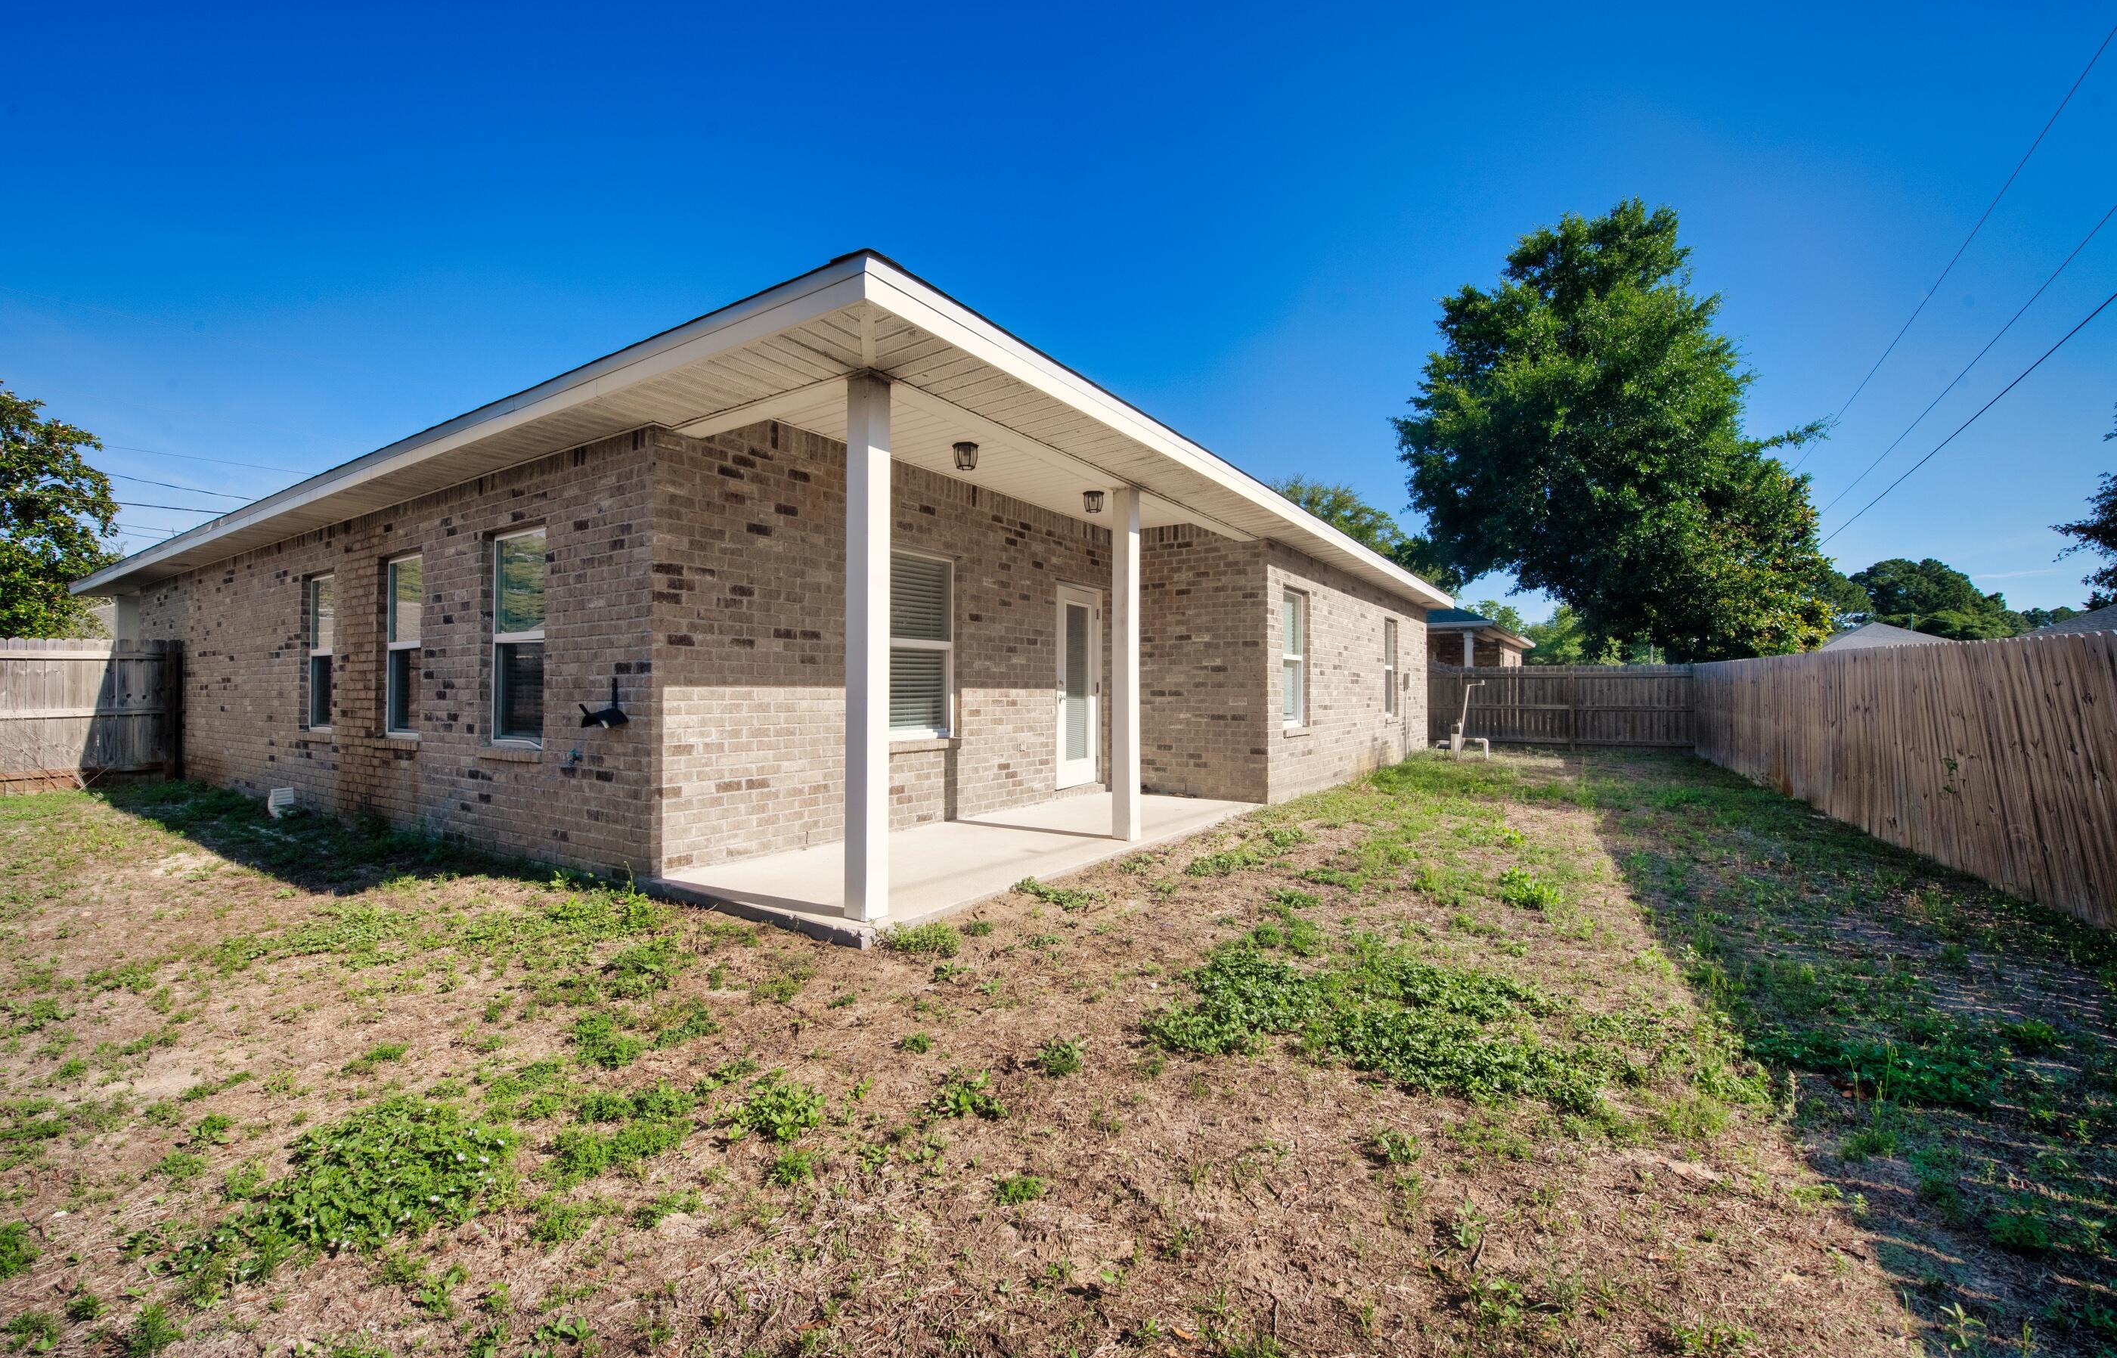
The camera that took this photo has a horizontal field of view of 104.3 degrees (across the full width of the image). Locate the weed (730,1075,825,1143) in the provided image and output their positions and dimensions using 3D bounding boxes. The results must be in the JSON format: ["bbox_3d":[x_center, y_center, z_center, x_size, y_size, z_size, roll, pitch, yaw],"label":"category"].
[{"bbox_3d":[-0.802,1.230,2.355,0.258,0.142,0.245,0,-1,-19],"label":"weed"}]

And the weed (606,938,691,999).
[{"bbox_3d":[-1.671,1.175,3.361,0.313,0.202,0.407,0,-1,-26],"label":"weed"}]

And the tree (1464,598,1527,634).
[{"bbox_3d":[22.177,-1.167,42.015,3.800,5.864,3.800,0,-1,28],"label":"tree"}]

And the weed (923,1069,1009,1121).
[{"bbox_3d":[-0.278,1.247,2.473,0.251,0.101,0.239,0,-1,-6],"label":"weed"}]

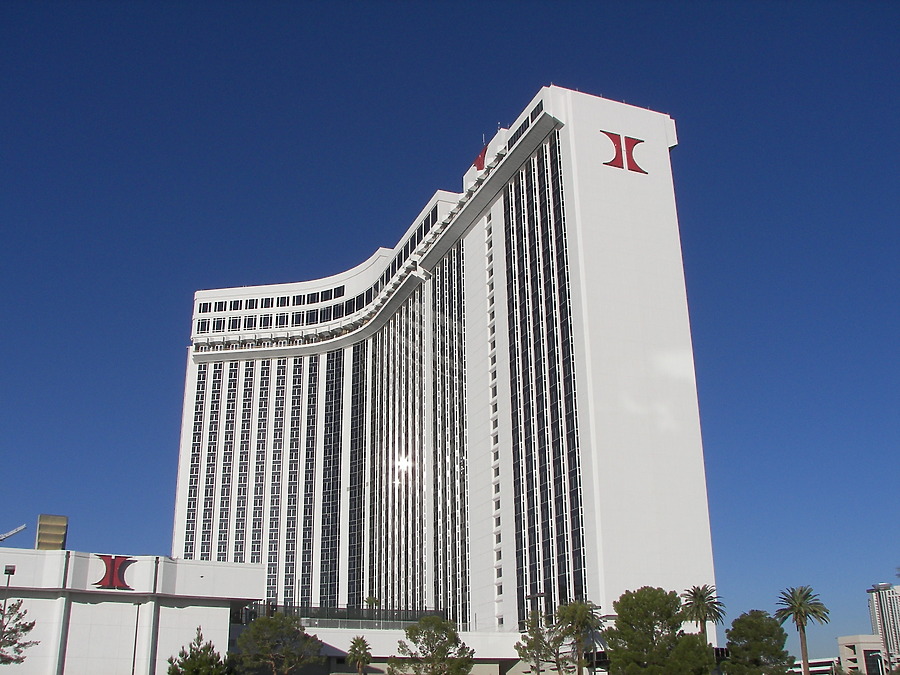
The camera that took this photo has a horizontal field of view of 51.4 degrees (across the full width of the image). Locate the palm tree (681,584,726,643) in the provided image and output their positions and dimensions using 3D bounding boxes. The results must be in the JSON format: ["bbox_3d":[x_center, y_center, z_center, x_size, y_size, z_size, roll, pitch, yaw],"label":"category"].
[{"bbox_3d":[30.402,34.785,110.125,5.500,11.000,5.500,-6,-21,14],"label":"palm tree"}]

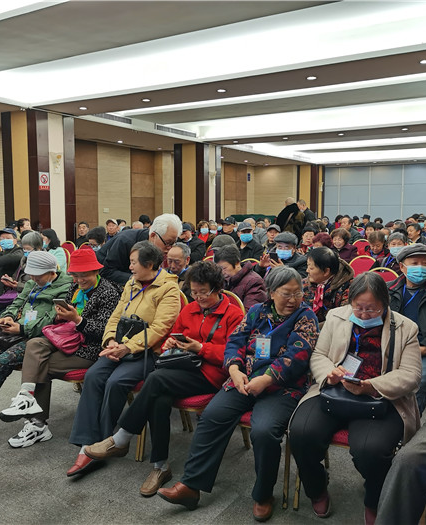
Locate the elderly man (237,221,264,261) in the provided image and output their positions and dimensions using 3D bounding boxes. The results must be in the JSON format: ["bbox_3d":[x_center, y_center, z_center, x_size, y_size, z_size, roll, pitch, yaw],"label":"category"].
[{"bbox_3d":[0.370,0.188,6.360,0.550,1.290,0.770,3,7,31],"label":"elderly man"}]

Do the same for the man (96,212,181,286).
[{"bbox_3d":[-0.556,0.332,4.194,0.820,1.430,0.520,4,6,33],"label":"man"}]

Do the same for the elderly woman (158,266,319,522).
[{"bbox_3d":[0.201,0.601,2.724,0.600,1.170,0.840,3,6,30],"label":"elderly woman"}]

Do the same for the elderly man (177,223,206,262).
[{"bbox_3d":[-0.273,0.150,6.862,0.540,1.290,0.800,4,6,33],"label":"elderly man"}]

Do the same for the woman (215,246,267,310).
[{"bbox_3d":[0.272,0.473,3.974,0.800,1.190,0.540,-5,7,-41],"label":"woman"}]

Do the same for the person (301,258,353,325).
[{"bbox_3d":[0.600,0.497,3.280,0.530,1.210,0.770,4,7,38],"label":"person"}]

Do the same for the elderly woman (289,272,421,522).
[{"bbox_3d":[0.665,0.624,2.540,0.600,1.160,0.720,3,6,27],"label":"elderly woman"}]

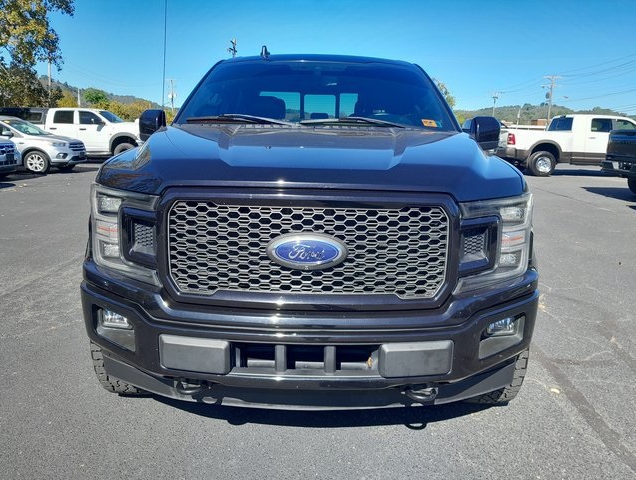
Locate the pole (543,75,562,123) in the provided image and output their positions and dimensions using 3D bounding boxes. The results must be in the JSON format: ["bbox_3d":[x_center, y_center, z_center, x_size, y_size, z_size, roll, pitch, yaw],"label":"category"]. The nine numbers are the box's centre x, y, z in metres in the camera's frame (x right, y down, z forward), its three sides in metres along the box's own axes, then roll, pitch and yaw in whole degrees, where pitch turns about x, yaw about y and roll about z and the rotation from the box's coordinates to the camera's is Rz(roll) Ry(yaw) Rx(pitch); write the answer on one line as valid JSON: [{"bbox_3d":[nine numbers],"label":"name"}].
[{"bbox_3d":[31.897,-17.560,69.027,2.800,9.900,0.700,1,13,1],"label":"pole"}]

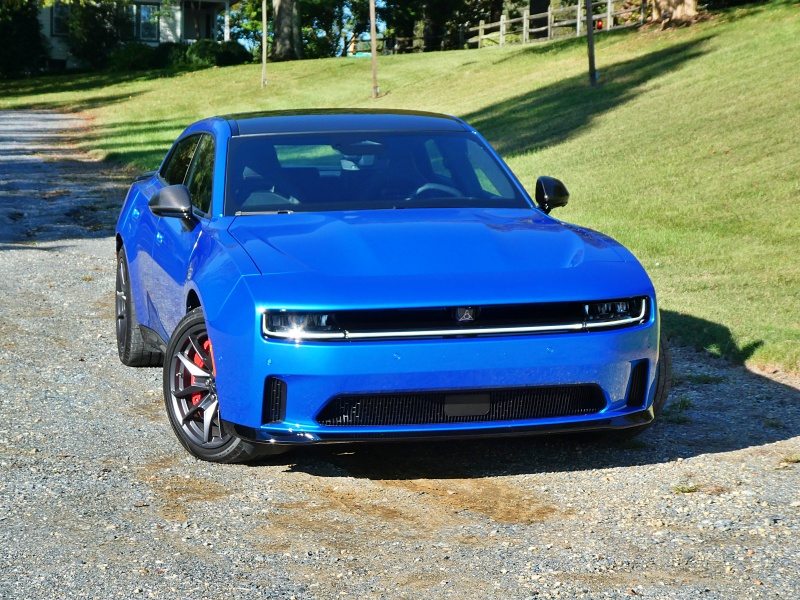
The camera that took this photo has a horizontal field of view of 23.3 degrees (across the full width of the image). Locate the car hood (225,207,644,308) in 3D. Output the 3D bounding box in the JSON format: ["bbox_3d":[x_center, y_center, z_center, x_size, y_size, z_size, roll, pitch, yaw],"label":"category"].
[{"bbox_3d":[0.097,-0.206,8.375,1.660,0.310,1.430,-2,7,-13],"label":"car hood"}]

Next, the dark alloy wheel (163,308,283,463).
[{"bbox_3d":[-0.734,0.363,8.512,0.300,0.715,0.715,-6,9,-42],"label":"dark alloy wheel"}]

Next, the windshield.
[{"bbox_3d":[-0.147,-0.620,9.341,1.500,0.390,0.860,-2,7,-13],"label":"windshield"}]

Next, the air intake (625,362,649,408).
[{"bbox_3d":[0.984,0.345,8.024,0.100,0.200,0.100,-2,7,-13],"label":"air intake"}]

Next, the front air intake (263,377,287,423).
[{"bbox_3d":[-0.497,0.396,7.672,0.100,0.200,0.100,-2,7,-13],"label":"front air intake"}]

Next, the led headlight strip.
[{"bbox_3d":[0.250,0.078,7.771,1.610,0.125,0.170,-2,7,-13],"label":"led headlight strip"}]

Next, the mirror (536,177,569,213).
[{"bbox_3d":[0.752,-0.527,9.661,0.220,0.180,0.150,-2,7,-13],"label":"mirror"}]

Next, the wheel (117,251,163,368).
[{"bbox_3d":[-1.495,0.035,11.441,0.300,0.720,0.720,-2,7,-13],"label":"wheel"}]

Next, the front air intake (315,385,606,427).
[{"bbox_3d":[0.262,0.410,7.769,1.210,0.150,0.140,-2,7,-13],"label":"front air intake"}]

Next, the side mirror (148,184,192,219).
[{"bbox_3d":[-1.085,-0.464,9.225,0.220,0.180,0.150,-2,7,-13],"label":"side mirror"}]

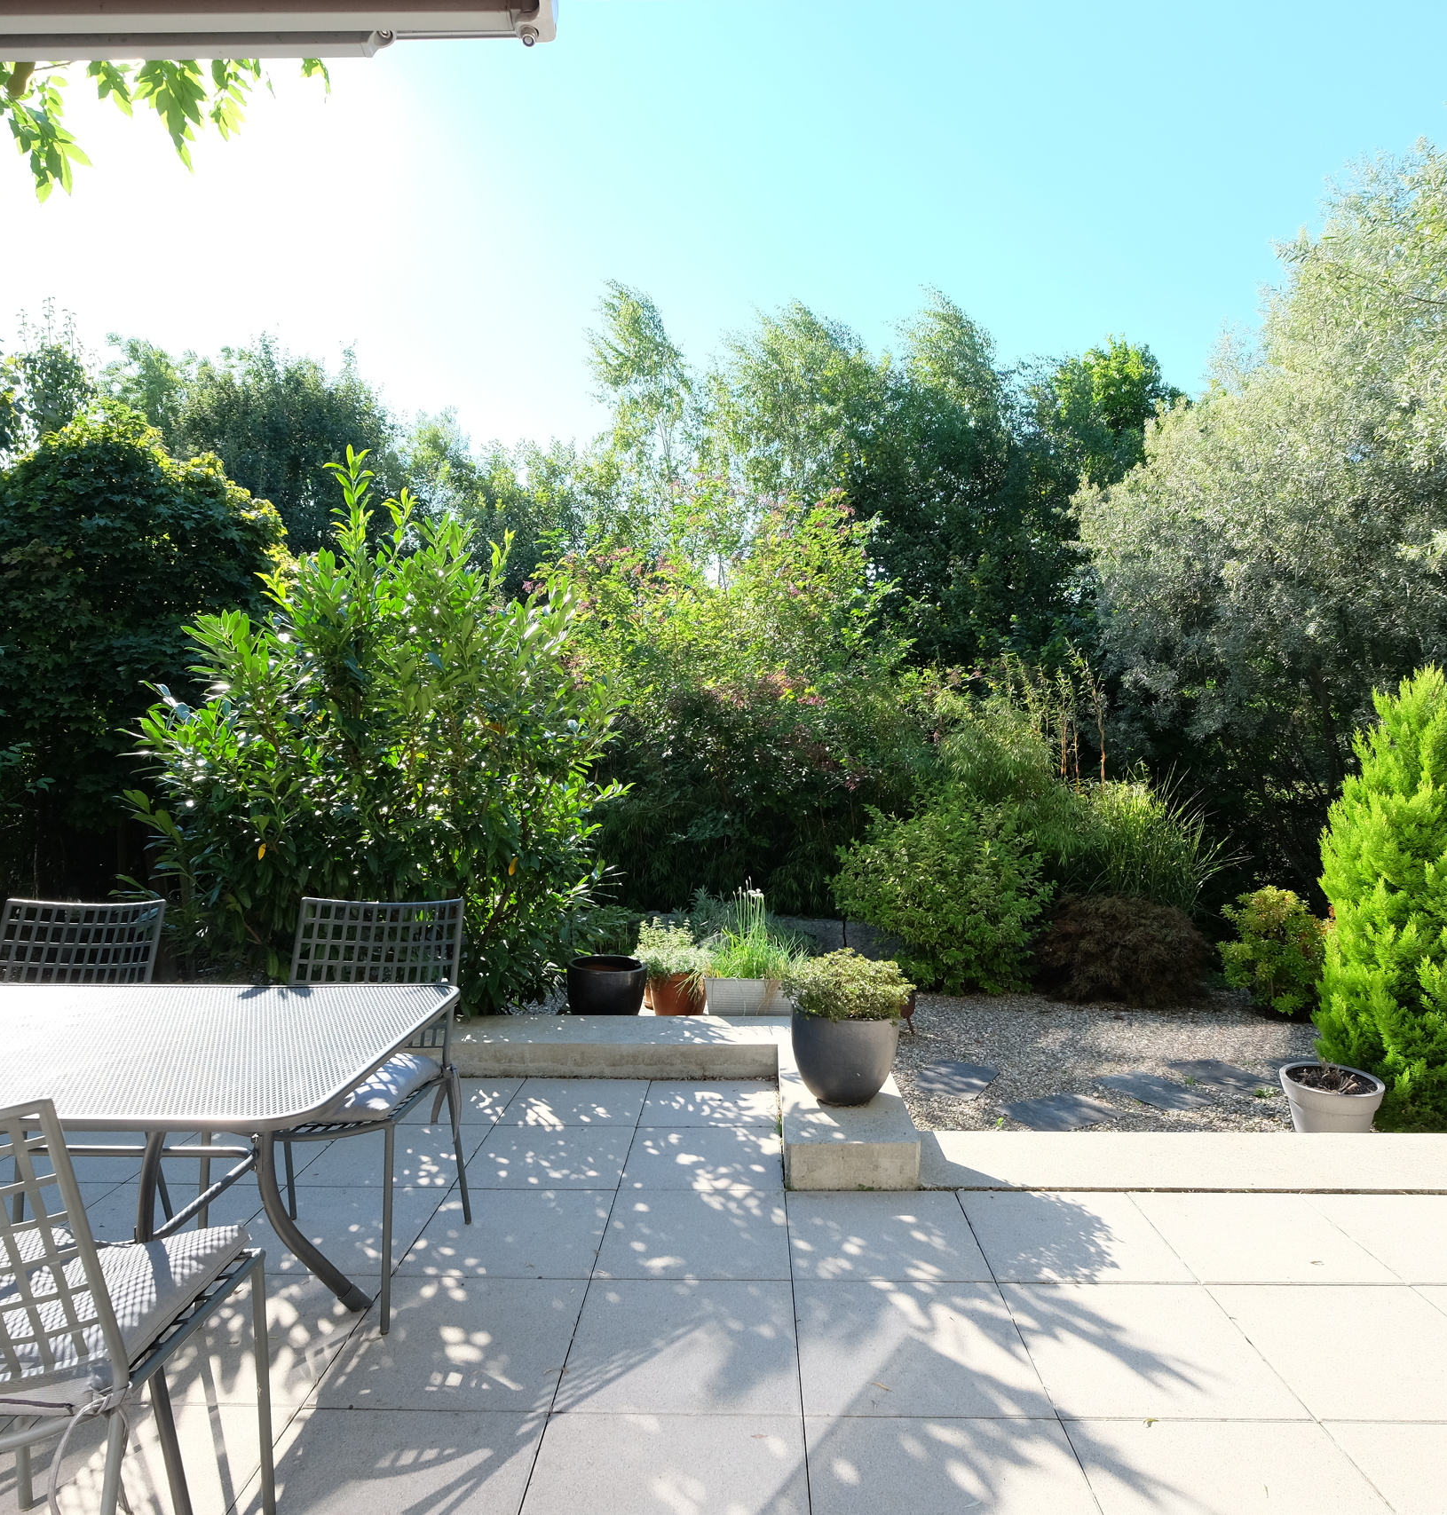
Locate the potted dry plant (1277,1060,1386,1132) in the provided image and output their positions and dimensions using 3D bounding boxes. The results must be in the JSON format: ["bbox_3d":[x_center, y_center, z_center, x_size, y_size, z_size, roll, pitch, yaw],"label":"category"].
[{"bbox_3d":[2.593,1.431,4.019,0.440,0.340,0.440,7,1,0],"label":"potted dry plant"}]

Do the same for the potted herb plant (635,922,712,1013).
[{"bbox_3d":[-0.224,1.037,4.484,0.340,0.520,0.320,0,1,0],"label":"potted herb plant"}]

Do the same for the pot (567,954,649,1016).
[{"bbox_3d":[-0.545,1.149,4.516,0.370,0.300,0.370,0,1,0],"label":"pot"}]

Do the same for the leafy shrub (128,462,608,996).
[{"bbox_3d":[-1.796,-0.103,4.849,2.400,2.880,2.100,0,1,0],"label":"leafy shrub"}]

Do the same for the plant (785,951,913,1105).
[{"bbox_3d":[0.445,0.929,3.333,0.450,0.510,0.430,0,1,0],"label":"plant"}]

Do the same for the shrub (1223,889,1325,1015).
[{"bbox_3d":[3.688,1.274,6.317,0.740,0.880,0.720,0,1,0],"label":"shrub"}]

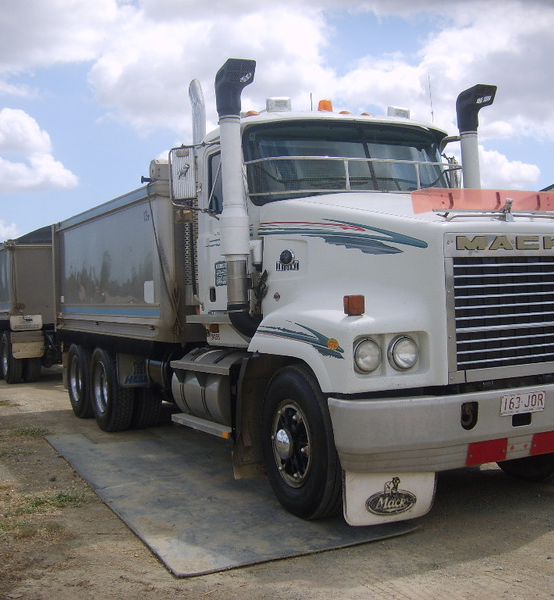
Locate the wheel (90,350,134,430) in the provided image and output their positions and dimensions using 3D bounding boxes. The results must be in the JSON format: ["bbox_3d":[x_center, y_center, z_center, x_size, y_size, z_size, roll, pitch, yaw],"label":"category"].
[{"bbox_3d":[-1.960,1.021,9.527,0.290,1.035,1.035,-3,1,-27],"label":"wheel"}]

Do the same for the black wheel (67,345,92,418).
[{"bbox_3d":[-2.562,1.028,10.687,0.290,1.035,1.035,-3,1,-27],"label":"black wheel"}]

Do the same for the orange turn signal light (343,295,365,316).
[{"bbox_3d":[0.467,0.039,4.824,0.115,0.120,0.060,-3,1,-27],"label":"orange turn signal light"}]

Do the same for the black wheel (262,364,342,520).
[{"bbox_3d":[0.183,0.982,5.606,0.290,1.050,1.050,-3,1,-25],"label":"black wheel"}]

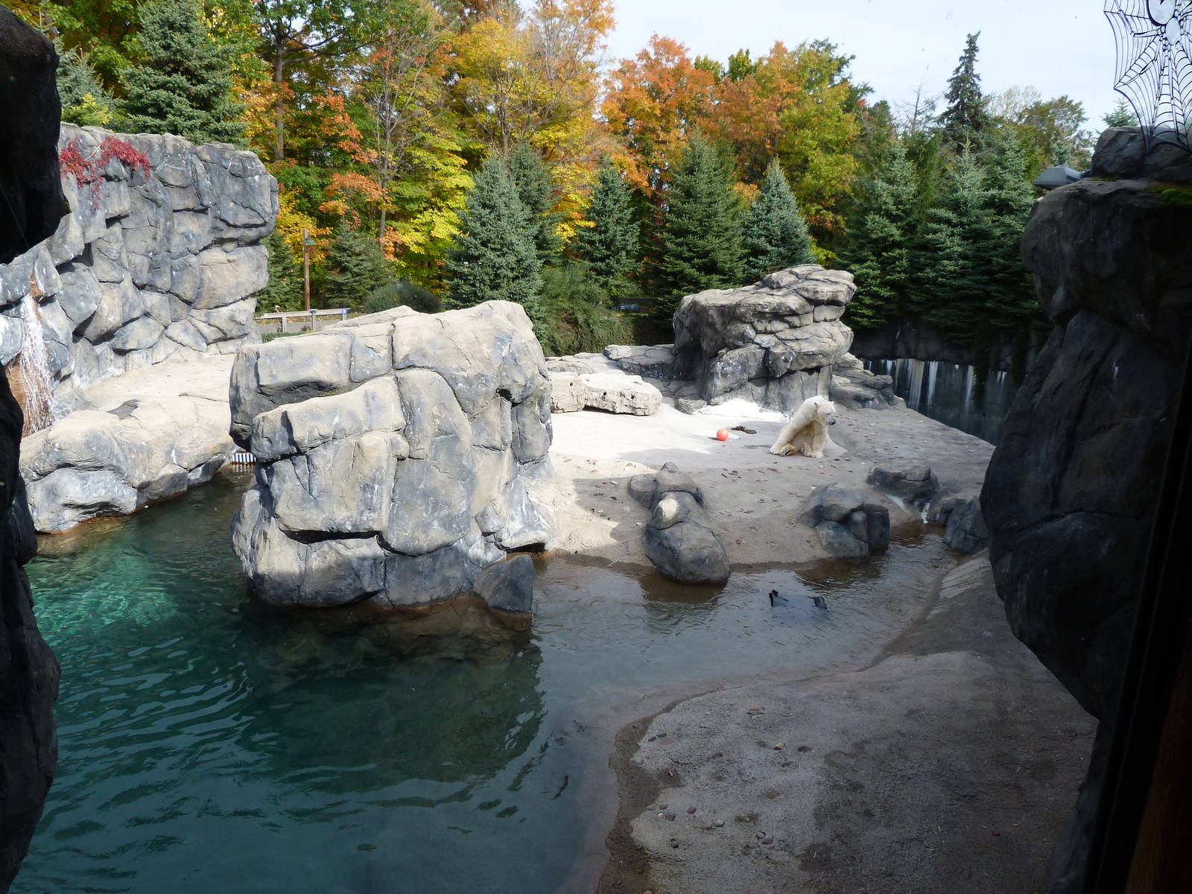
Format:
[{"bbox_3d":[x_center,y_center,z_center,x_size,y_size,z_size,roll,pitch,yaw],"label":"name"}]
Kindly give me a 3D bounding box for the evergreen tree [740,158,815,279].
[{"bbox_3d":[6.654,-7.944,32.551,2.908,5.650,2.908,2,11,0],"label":"evergreen tree"}]

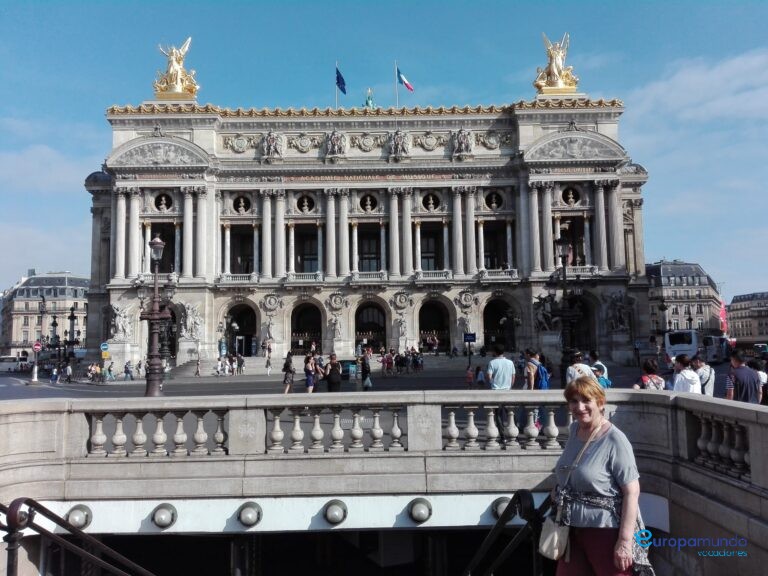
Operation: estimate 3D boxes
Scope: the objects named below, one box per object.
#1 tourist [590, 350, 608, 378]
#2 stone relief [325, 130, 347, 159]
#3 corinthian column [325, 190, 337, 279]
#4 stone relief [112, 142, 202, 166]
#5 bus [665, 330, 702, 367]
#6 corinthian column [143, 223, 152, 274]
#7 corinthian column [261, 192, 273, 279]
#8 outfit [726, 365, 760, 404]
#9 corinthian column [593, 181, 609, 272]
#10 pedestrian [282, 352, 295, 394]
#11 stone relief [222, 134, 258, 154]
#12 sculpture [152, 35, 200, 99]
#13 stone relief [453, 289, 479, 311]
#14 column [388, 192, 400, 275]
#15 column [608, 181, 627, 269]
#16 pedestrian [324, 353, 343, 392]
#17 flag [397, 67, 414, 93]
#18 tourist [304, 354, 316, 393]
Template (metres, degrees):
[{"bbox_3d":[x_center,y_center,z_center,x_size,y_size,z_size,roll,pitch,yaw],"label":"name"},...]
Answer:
[{"bbox_3d":[4.312,2.087,11.908,0.480,1.680,0.320,3,-8,-33],"label":"tourist"},{"bbox_3d":[-5.419,-16.035,66.933,2.340,3.100,0.900,-1,-5,-2],"label":"stone relief"},{"bbox_3d":[-6.246,-6.322,70.129,1.440,10.460,1.400,-1,-4,-1],"label":"corinthian column"},{"bbox_3d":[-24.359,-14.373,64.490,9.620,2.650,0.600,-1,-5,-2],"label":"stone relief"},{"bbox_3d":[28.659,5.811,57.228,2.550,3.300,11.500,-4,-6,28],"label":"bus"},{"bbox_3d":[-27.041,-4.560,68.489,0.850,6.091,0.850,-1,-6,-1],"label":"corinthian column"},{"bbox_3d":[-13.634,-6.319,69.741,1.400,10.461,1.400,-1,-6,0],"label":"corinthian column"},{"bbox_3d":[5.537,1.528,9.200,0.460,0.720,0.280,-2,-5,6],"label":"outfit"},{"bbox_3d":[24.905,-7.089,68.486,1.380,10.691,1.380,-1,-6,-1],"label":"corinthian column"},{"bbox_3d":[-3.505,3.206,22.105,0.480,1.680,0.460,0,-7,-6],"label":"pedestrian"},{"bbox_3d":[-16.999,-17.126,71.106,4.155,2.506,0.500,-1,-6,0],"label":"stone relief"},{"bbox_3d":[-25.322,-26.832,73.011,5.650,8.050,3.600,-1,-4,-1],"label":"sculpture"},{"bbox_3d":[9.504,1.348,68.800,2.820,2.700,0.600,-1,-4,-1],"label":"stone relief"},{"bbox_3d":[1.248,-6.531,70.213,1.443,10.520,1.443,-1,-6,-2],"label":"column"},{"bbox_3d":[25.396,-6.738,65.360,1.400,9.700,1.400,-1,-5,-2],"label":"column"},{"bbox_3d":[-1.663,3.028,19.796,0.520,1.650,0.360,-1,-6,0],"label":"pedestrian"},{"bbox_3d":[2.626,-25.471,73.163,2.202,3.323,0.800,-1,-6,-2],"label":"flag"},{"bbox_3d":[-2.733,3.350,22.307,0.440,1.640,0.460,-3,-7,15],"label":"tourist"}]

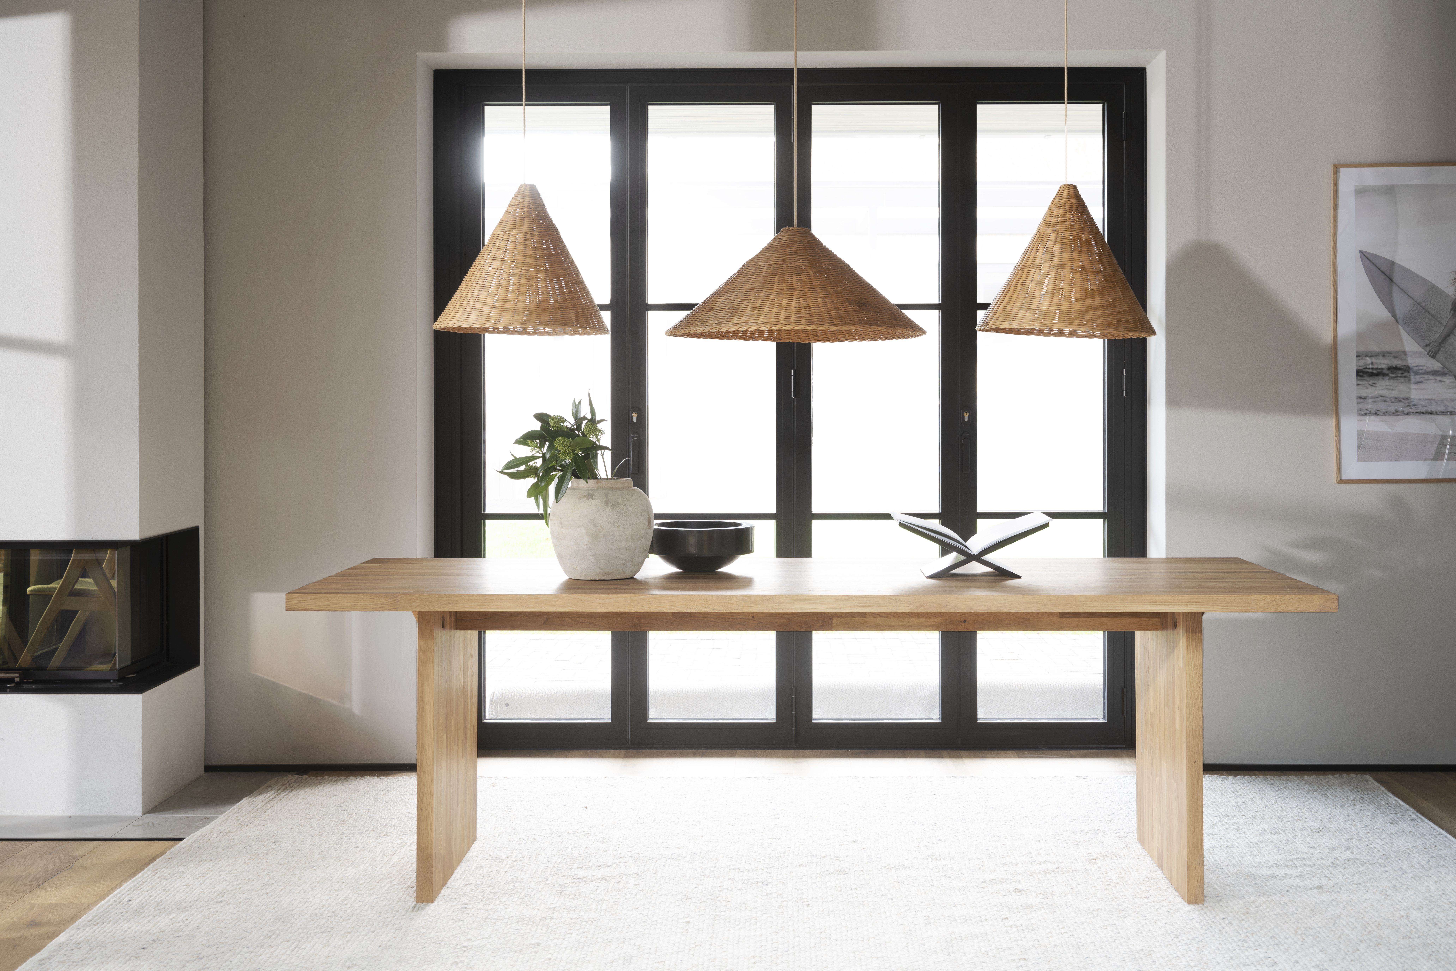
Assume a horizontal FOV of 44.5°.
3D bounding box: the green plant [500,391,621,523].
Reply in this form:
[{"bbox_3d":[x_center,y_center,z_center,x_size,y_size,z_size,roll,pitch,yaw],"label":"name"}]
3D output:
[{"bbox_3d":[-0.412,-0.065,4.430,0.320,0.330,0.290,0,3,2],"label":"green plant"}]

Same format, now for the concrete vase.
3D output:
[{"bbox_3d":[-0.315,0.106,4.471,0.262,0.247,0.262,0,3,2],"label":"concrete vase"}]

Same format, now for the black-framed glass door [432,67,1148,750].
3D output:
[{"bbox_3d":[0.208,-0.251,6.091,2.400,2.310,0.080,0,3,2],"label":"black-framed glass door"}]

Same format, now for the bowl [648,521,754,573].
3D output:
[{"bbox_3d":[-0.071,0.161,4.636,0.284,0.120,0.284,0,3,0],"label":"bowl"}]

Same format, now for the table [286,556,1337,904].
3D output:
[{"bbox_3d":[0.199,0.603,4.524,2.400,0.755,0.890,0,3,2],"label":"table"}]

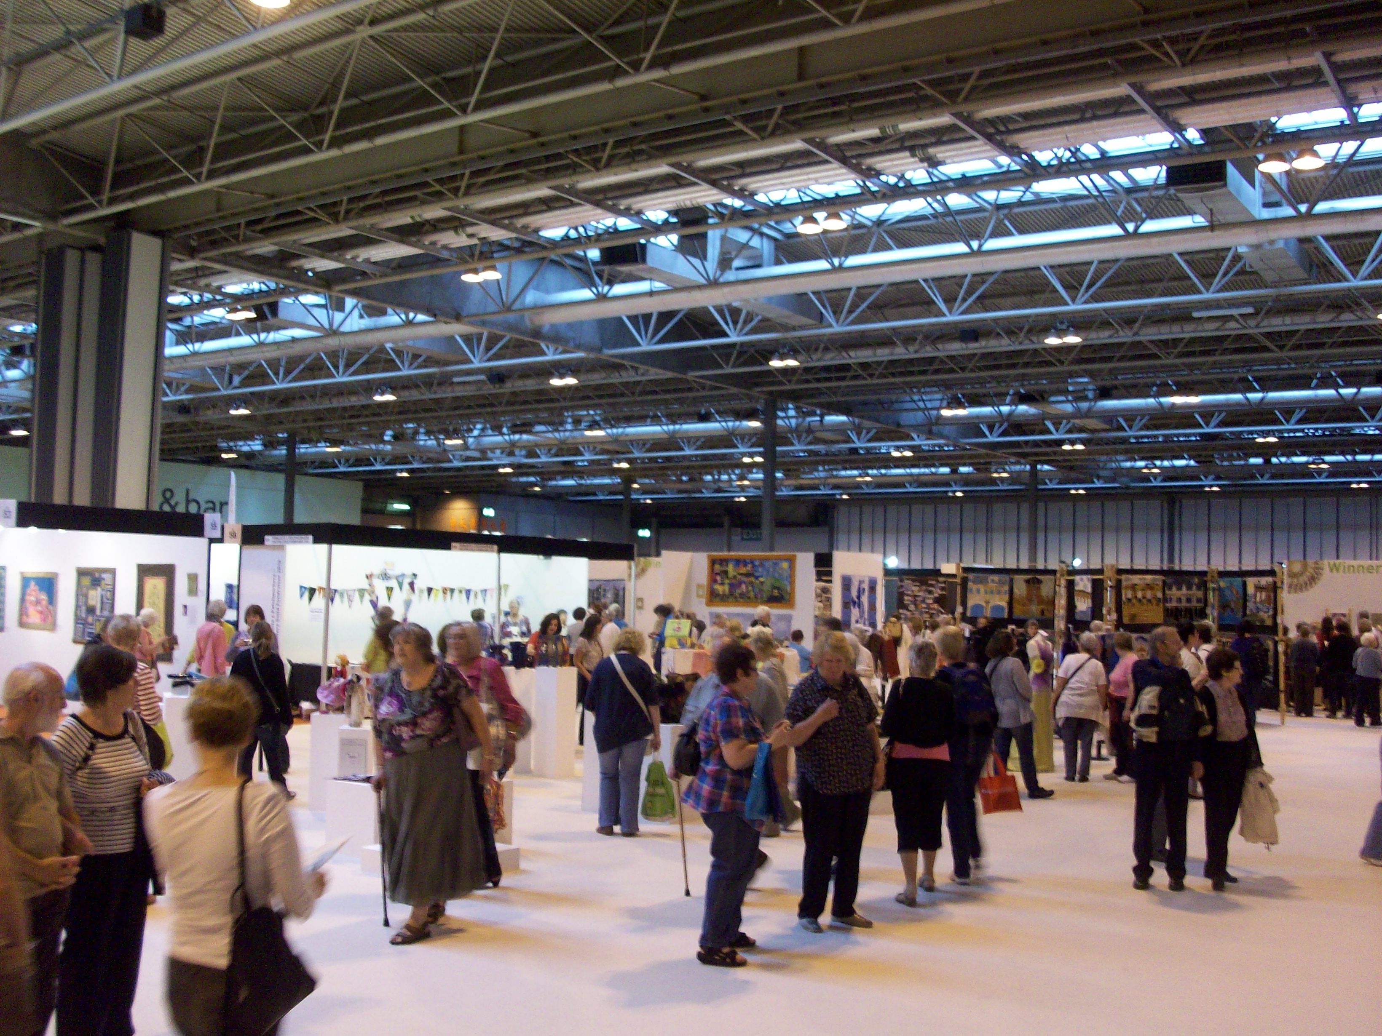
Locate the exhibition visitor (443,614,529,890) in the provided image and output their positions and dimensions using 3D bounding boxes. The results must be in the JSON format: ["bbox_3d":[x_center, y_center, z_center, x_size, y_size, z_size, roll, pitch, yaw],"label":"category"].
[{"bbox_3d":[-1.261,1.466,8.532,0.500,1.600,0.420,-1,-4,34],"label":"exhibition visitor"}]

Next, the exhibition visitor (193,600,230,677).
[{"bbox_3d":[-4.325,1.586,12.145,0.410,1.691,0.310,1,-4,7],"label":"exhibition visitor"}]

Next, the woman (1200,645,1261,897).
[{"bbox_3d":[3.528,1.627,8.914,0.430,1.540,0.340,3,-4,-33],"label":"woman"}]

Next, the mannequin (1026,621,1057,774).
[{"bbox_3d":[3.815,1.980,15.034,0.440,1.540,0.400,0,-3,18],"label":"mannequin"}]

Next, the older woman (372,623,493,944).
[{"bbox_3d":[-1.350,1.372,7.188,0.530,1.625,0.440,-1,-4,30],"label":"older woman"}]

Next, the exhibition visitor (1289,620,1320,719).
[{"bbox_3d":[11.508,2.833,25.457,0.500,1.713,0.350,0,-4,19],"label":"exhibition visitor"}]

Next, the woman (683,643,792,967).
[{"bbox_3d":[0.217,1.423,6.901,0.540,1.570,0.480,1,-3,-3],"label":"woman"}]

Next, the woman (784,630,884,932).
[{"bbox_3d":[0.811,1.450,7.612,0.550,1.631,0.350,2,-4,-6],"label":"woman"}]

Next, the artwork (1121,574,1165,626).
[{"bbox_3d":[8.056,1.471,24.171,0.760,0.860,0.040,-1,-4,30],"label":"artwork"}]

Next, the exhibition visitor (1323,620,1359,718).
[{"bbox_3d":[10.931,2.512,22.817,0.480,1.680,0.360,1,-3,12],"label":"exhibition visitor"}]

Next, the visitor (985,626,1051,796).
[{"bbox_3d":[3.144,1.852,13.038,0.500,1.540,0.480,-1,-4,41],"label":"visitor"}]

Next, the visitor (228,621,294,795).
[{"bbox_3d":[-3.751,1.652,12.021,0.480,1.510,0.400,2,-3,-9],"label":"visitor"}]

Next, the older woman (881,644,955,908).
[{"bbox_3d":[1.425,1.547,8.444,0.430,1.577,0.330,2,-4,-8],"label":"older woman"}]

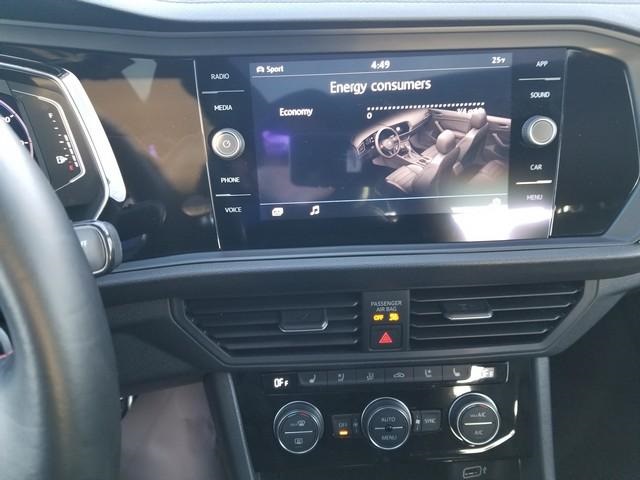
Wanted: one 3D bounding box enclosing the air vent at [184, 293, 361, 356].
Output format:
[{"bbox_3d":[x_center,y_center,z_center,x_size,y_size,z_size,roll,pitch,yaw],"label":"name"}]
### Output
[{"bbox_3d":[-0.032,0.055,0.340,0.122,0.039,0.030,-2,8,-1],"label":"air vent"}]

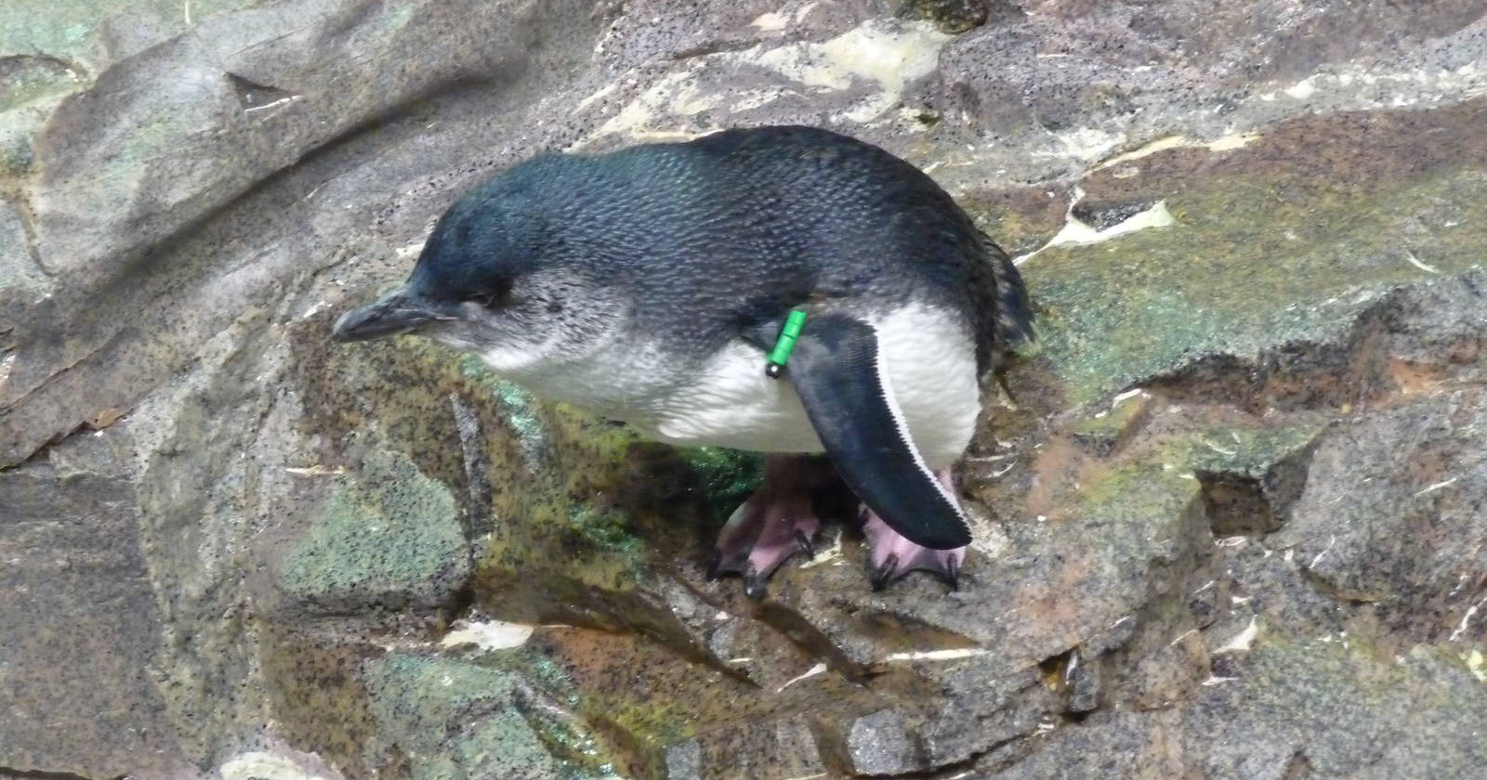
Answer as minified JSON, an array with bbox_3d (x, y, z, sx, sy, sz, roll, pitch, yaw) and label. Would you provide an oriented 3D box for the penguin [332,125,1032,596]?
[{"bbox_3d":[-0.025,-0.014,2.650,0.305,0.195,0.160,-8,22,-22],"label":"penguin"}]

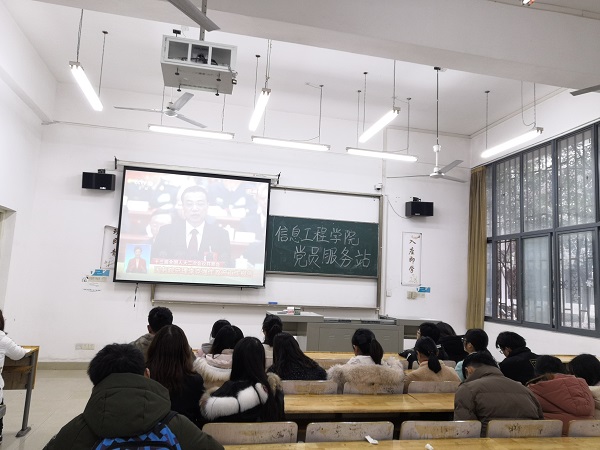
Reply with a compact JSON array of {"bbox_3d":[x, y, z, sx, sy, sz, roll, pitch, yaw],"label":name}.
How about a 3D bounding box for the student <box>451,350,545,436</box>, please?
[{"bbox_3d":[1.206,1.417,3.044,0.580,1.200,0.700,5,-7,-17],"label":"student"}]

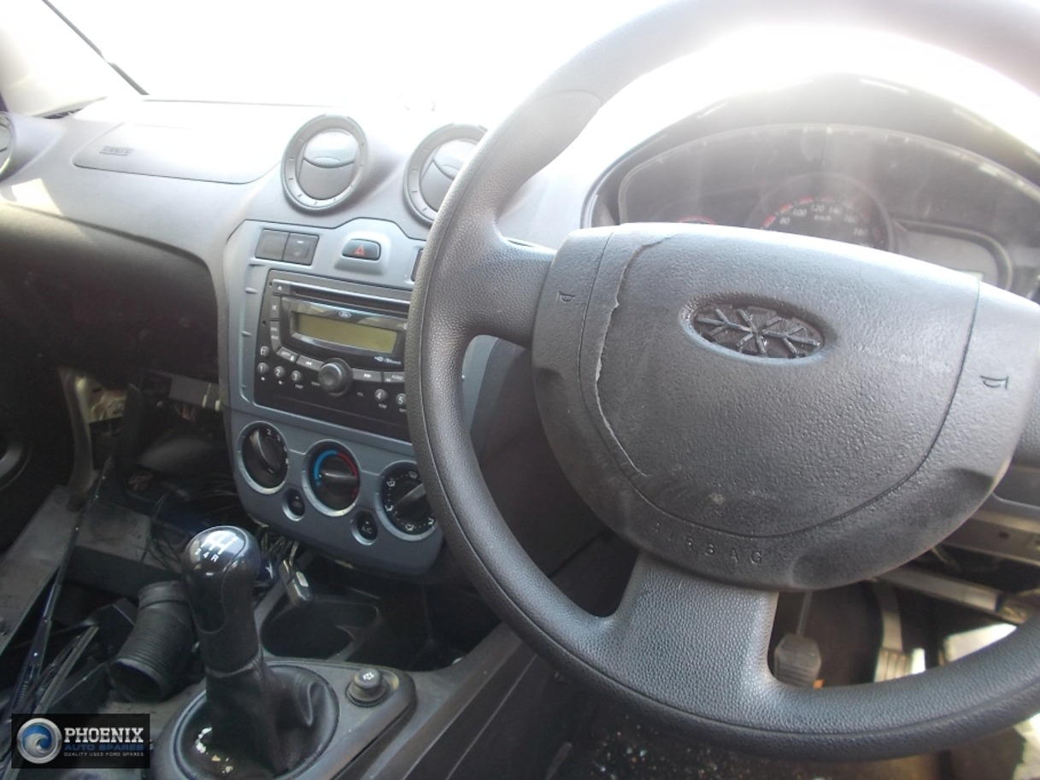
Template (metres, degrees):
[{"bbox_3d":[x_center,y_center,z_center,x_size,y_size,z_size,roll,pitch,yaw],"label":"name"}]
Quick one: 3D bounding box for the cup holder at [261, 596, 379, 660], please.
[{"bbox_3d":[-0.180,0.225,0.708,0.083,0.055,0.080,12,26,25],"label":"cup holder"}]

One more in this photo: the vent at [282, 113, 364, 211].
[{"bbox_3d":[-0.158,-0.187,0.654,0.083,0.083,0.033,10,-4,21],"label":"vent"}]

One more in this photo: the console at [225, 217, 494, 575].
[{"bbox_3d":[-0.133,-0.004,0.651,0.255,0.272,0.075,12,12,25],"label":"console"}]

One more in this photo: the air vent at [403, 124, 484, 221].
[{"bbox_3d":[-0.049,-0.164,0.602,0.083,0.083,0.033,14,-2,29],"label":"air vent"}]

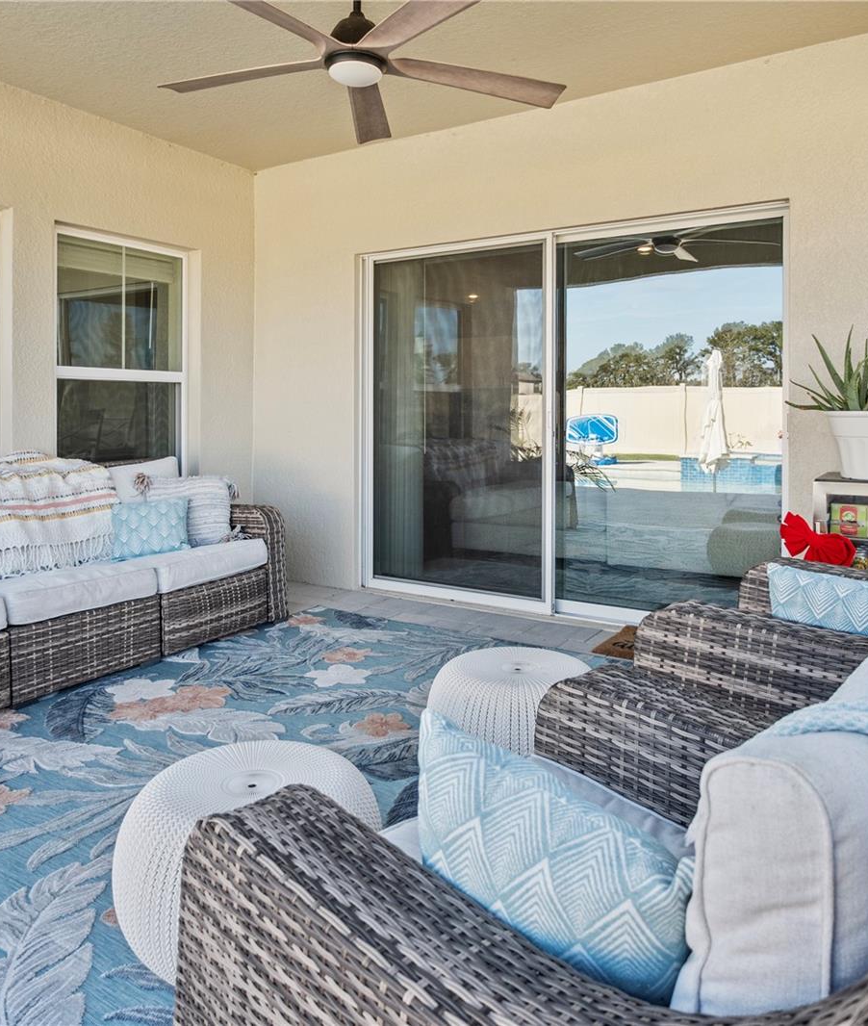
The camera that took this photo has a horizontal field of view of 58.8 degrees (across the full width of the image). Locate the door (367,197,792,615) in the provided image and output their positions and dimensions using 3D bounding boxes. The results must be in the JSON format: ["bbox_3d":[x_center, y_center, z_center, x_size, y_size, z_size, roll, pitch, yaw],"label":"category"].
[{"bbox_3d":[0.582,-0.456,4.191,2.390,2.049,0.110,5,8,32],"label":"door"}]

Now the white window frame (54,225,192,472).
[{"bbox_3d":[-1.738,-0.779,4.403,0.090,1.478,0.870,5,8,32],"label":"white window frame"}]

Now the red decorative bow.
[{"bbox_3d":[1.474,0.099,2.965,0.290,0.220,0.120,6,9,40],"label":"red decorative bow"}]

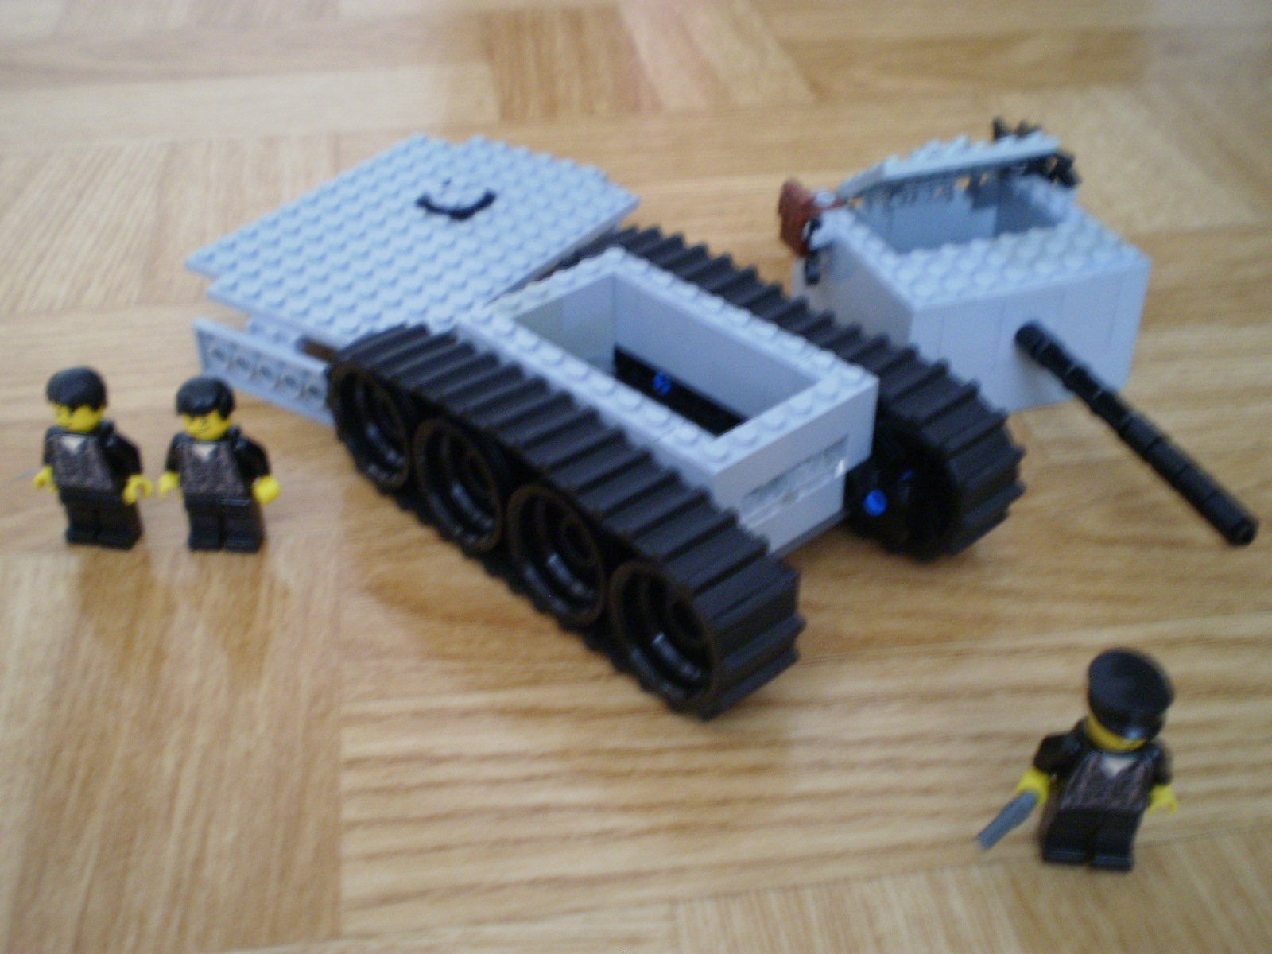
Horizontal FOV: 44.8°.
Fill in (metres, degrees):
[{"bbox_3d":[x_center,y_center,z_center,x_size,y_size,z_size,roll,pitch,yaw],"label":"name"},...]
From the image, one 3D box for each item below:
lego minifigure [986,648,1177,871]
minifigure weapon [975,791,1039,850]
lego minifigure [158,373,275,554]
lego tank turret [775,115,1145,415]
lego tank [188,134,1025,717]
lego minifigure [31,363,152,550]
[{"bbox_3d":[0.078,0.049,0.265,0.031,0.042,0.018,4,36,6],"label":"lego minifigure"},{"bbox_3d":[0.064,0.059,0.264,0.016,0.006,0.004,-40,48,-14],"label":"minifigure weapon"},{"bbox_3d":[-0.091,-0.003,0.339,0.027,0.041,0.015,3,36,4],"label":"lego minifigure"},{"bbox_3d":[0.080,-0.054,0.390,0.072,0.055,0.066,-12,37,-16],"label":"lego tank turret"},{"bbox_3d":[-0.015,-0.037,0.379,0.121,0.048,0.222,-29,45,-34],"label":"lego tank"},{"bbox_3d":[-0.119,-0.004,0.340,0.027,0.041,0.015,5,36,7],"label":"lego minifigure"}]

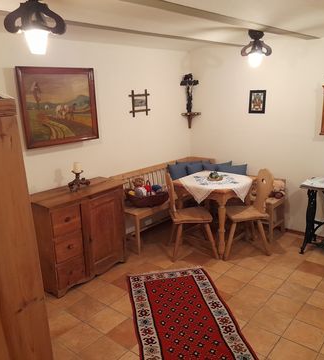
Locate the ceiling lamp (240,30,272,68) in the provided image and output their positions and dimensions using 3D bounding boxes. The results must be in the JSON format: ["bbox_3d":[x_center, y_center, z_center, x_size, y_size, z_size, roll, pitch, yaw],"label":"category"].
[{"bbox_3d":[0.906,-1.261,3.347,0.283,0.347,0.283,2,14,15],"label":"ceiling lamp"}]

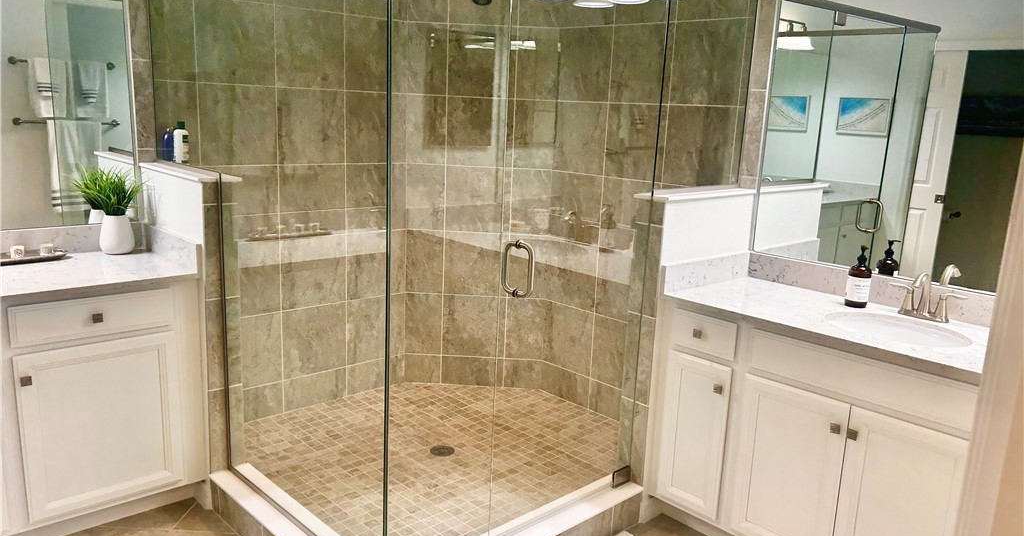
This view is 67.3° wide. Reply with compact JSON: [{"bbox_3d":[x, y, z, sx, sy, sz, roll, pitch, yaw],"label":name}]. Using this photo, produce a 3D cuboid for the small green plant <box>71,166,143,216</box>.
[{"bbox_3d":[-1.510,-0.289,2.882,0.250,0.185,0.210,-9,16,-42],"label":"small green plant"}]

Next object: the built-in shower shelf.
[{"bbox_3d":[-0.995,-0.143,3.439,0.410,0.030,0.090,-9,16,-42],"label":"built-in shower shelf"}]

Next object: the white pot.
[{"bbox_3d":[-1.513,-0.128,2.944,0.136,0.150,0.136,-9,16,-42],"label":"white pot"}]

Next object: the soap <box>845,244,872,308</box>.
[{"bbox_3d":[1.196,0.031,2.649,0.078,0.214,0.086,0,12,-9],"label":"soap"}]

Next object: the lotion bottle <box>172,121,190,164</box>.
[{"bbox_3d":[-1.286,-0.487,2.995,0.058,0.172,0.047,-9,16,-42],"label":"lotion bottle"}]

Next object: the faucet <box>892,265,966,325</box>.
[{"bbox_3d":[1.335,0.091,2.506,0.125,0.153,0.225,-9,16,-42],"label":"faucet"}]

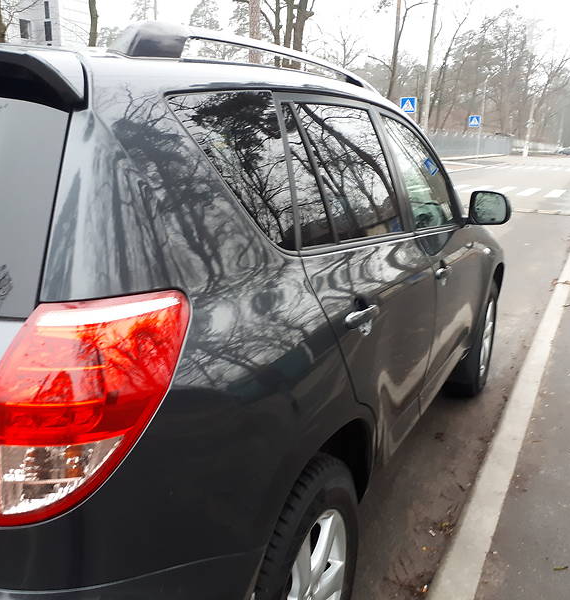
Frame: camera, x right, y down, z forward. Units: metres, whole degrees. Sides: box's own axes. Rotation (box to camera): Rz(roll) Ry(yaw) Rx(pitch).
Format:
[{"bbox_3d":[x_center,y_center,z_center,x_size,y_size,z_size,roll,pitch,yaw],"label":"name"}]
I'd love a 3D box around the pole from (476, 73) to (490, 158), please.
[{"bbox_3d":[17.170,-15.830,54.130,0.240,7.500,0.240,9,15,26],"label":"pole"}]

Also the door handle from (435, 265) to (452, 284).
[{"bbox_3d":[0.620,-0.104,2.436,0.050,0.050,0.195,8,15,26],"label":"door handle"}]

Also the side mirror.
[{"bbox_3d":[0.960,-0.435,2.922,0.205,0.160,0.130,8,15,26],"label":"side mirror"}]

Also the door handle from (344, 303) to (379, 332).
[{"bbox_3d":[0.208,0.050,1.638,0.050,0.050,0.200,8,15,26],"label":"door handle"}]

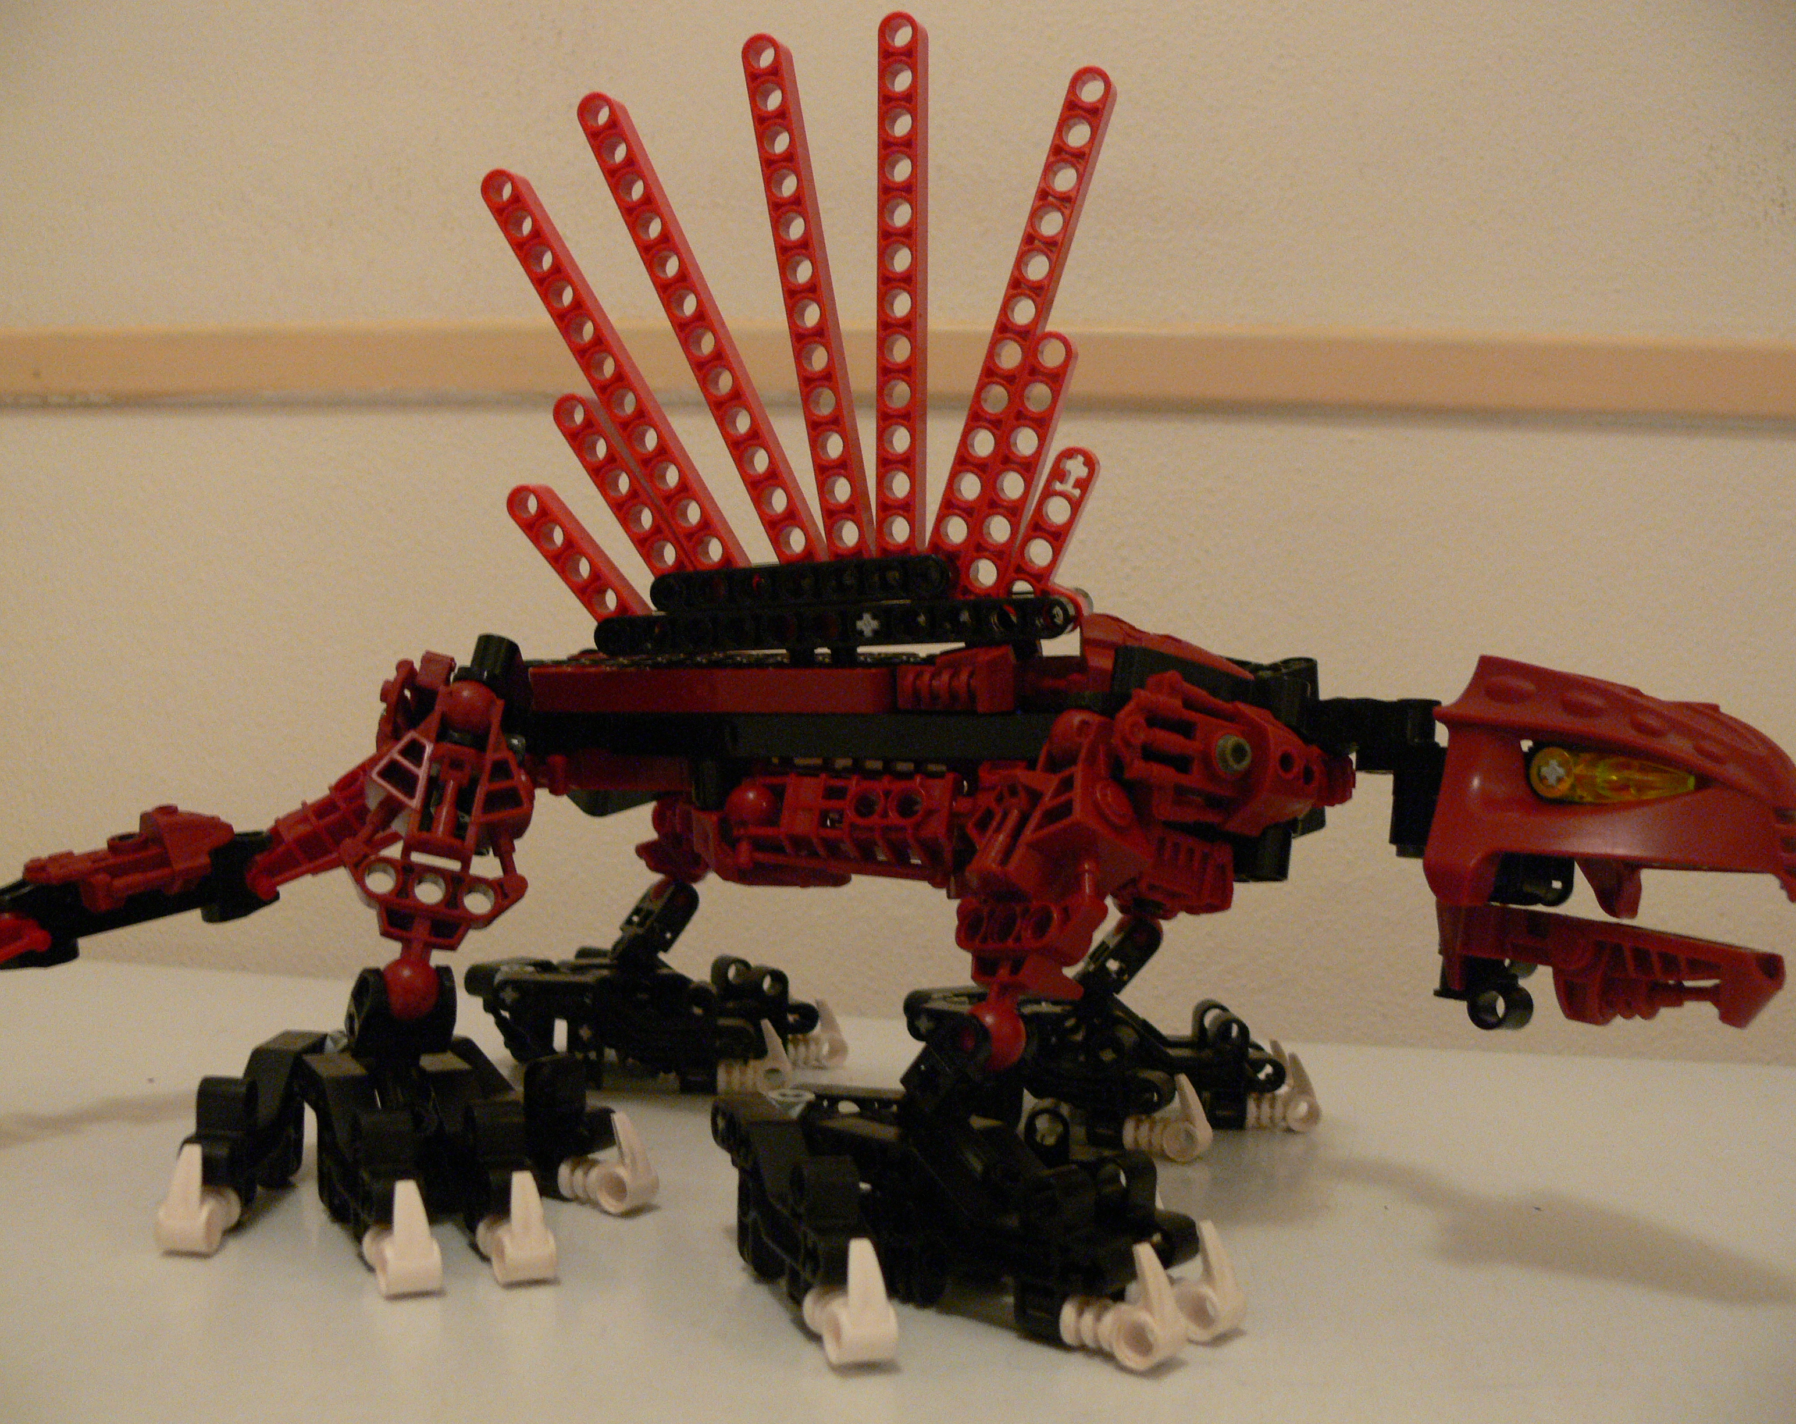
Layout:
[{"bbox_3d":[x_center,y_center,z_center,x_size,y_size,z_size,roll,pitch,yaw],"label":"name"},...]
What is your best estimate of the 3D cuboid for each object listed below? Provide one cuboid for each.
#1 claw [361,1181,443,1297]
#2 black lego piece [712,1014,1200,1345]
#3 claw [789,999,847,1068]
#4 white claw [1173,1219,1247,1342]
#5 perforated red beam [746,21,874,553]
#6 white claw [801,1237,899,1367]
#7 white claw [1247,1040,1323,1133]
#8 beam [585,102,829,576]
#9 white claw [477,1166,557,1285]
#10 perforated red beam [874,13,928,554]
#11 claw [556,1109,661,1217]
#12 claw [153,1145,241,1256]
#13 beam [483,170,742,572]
[{"bbox_3d":[-0.072,0.075,0.277,0.008,0.016,0.016,2,1,-29],"label":"claw"},{"bbox_3d":[0.010,0.065,0.284,0.063,0.043,0.052,3,1,25],"label":"black lego piece"},{"bbox_3d":[-0.021,0.075,0.447,0.016,0.016,0.008,2,1,-22],"label":"claw"},{"bbox_3d":[0.041,0.080,0.272,0.016,0.016,0.008,3,1,16],"label":"white claw"},{"bbox_3d":[-0.015,-0.071,0.347,0.008,0.104,0.008,-11,-3,13],"label":"perforated red beam"},{"bbox_3d":[-0.006,0.077,0.255,0.008,0.015,0.015,2,0,-19],"label":"white claw"},{"bbox_3d":[0.081,0.079,0.403,0.016,0.016,0.008,2,1,10],"label":"white claw"},{"bbox_3d":[-0.035,-0.067,0.352,0.008,0.104,0.008,-26,-6,12],"label":"beam"},{"bbox_3d":[-0.056,0.075,0.283,0.008,0.015,0.015,2,0,-29],"label":"white claw"},{"bbox_3d":[0.001,-0.073,0.346,0.007,0.104,0.008,1,2,14],"label":"perforated red beam"},{"bbox_3d":[-0.048,0.076,0.323,0.015,0.015,0.008,2,0,23],"label":"claw"},{"bbox_3d":[-0.106,0.073,0.292,0.008,0.016,0.016,2,1,2],"label":"claw"},{"bbox_3d":[-0.049,-0.057,0.355,0.008,0.104,0.008,-32,-8,11],"label":"beam"}]

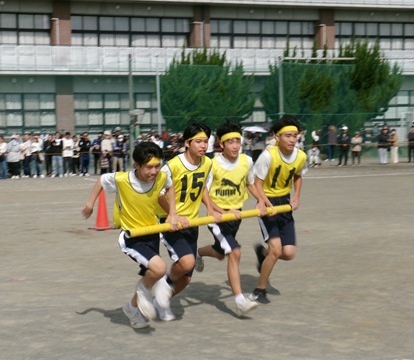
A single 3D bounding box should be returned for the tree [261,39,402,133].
[{"bbox_3d":[6.386,-4.079,55.135,6.700,6.240,5.500,-2,3,-11],"label":"tree"}]

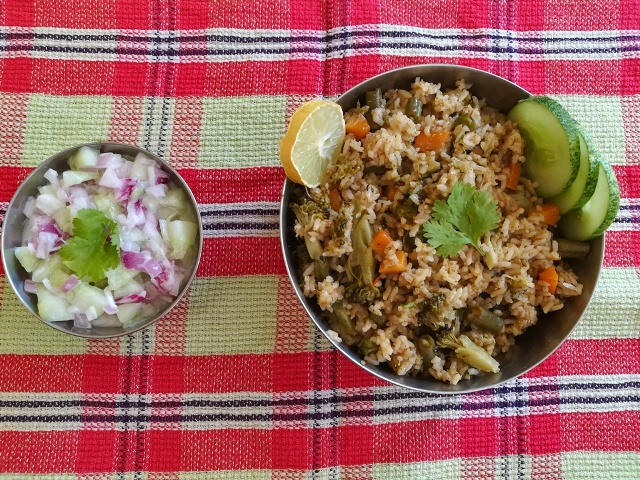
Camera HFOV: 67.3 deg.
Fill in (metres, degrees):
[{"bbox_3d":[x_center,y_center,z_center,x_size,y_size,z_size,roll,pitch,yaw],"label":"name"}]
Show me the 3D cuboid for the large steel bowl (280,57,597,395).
[{"bbox_3d":[0.070,-0.006,0.306,0.188,0.070,0.188,0,83,-3],"label":"large steel bowl"}]

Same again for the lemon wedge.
[{"bbox_3d":[-0.006,-0.054,0.265,0.019,0.047,0.047,24,80,37],"label":"lemon wedge"}]

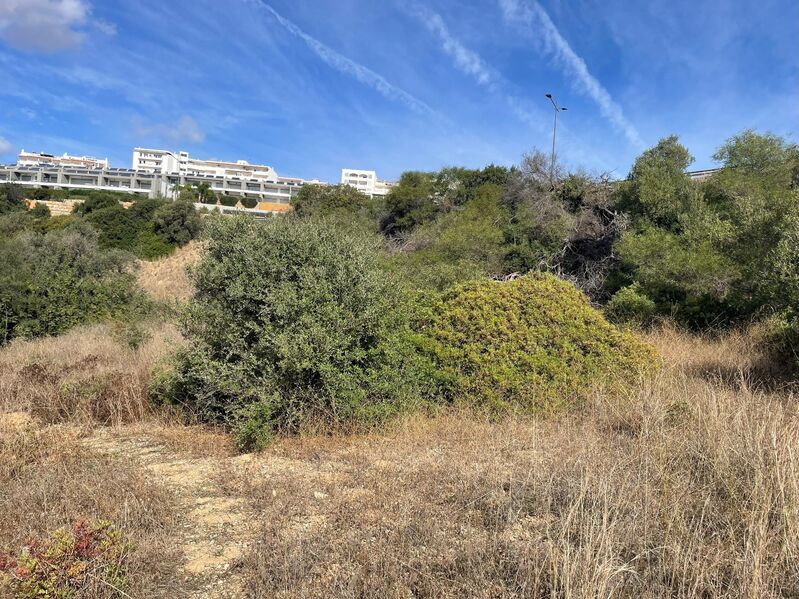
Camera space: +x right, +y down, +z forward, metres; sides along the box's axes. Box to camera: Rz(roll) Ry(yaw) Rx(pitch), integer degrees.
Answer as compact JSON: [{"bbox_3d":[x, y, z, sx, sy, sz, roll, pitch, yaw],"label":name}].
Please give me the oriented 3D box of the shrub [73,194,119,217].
[{"bbox_3d":[-48.133,-14.962,95.000,6.100,3.700,4.800,2,4,-11],"label":"shrub"}]

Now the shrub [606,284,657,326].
[{"bbox_3d":[5.104,0.132,13.200,0.980,0.980,0.900,3,4,0],"label":"shrub"}]

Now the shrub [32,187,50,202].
[{"bbox_3d":[-74.792,-21.771,125.000,3.600,3.300,3.100,2,4,-11],"label":"shrub"}]

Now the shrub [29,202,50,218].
[{"bbox_3d":[-63.000,-15.487,105.000,3.300,2.800,2.800,2,4,-11],"label":"shrub"}]

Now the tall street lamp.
[{"bbox_3d":[11.737,-10.725,45.000,0.600,9.600,4.000,4,4,15],"label":"tall street lamp"}]

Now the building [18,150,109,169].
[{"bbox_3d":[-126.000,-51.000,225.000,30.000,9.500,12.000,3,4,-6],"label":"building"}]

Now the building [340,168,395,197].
[{"bbox_3d":[-12.000,-43.312,225.000,19.000,12.000,13.000,3,4,-7],"label":"building"}]

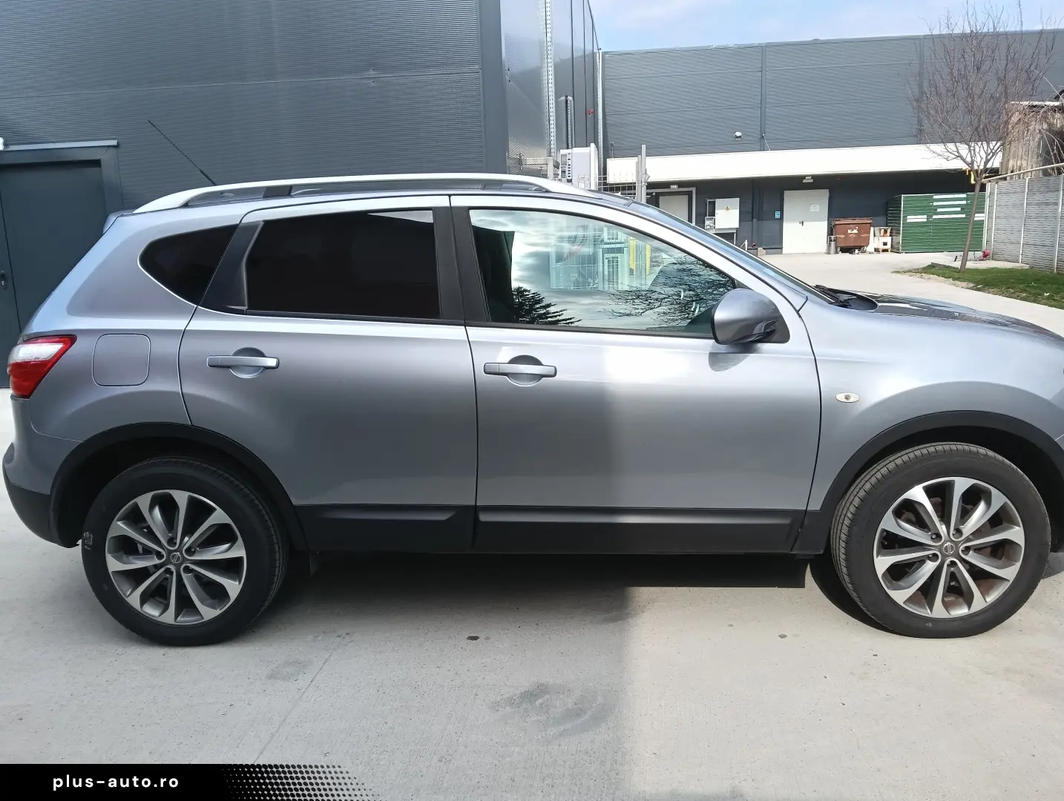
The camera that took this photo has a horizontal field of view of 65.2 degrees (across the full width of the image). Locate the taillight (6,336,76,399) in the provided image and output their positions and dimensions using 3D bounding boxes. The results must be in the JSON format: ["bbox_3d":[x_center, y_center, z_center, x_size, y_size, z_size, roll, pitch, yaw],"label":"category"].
[{"bbox_3d":[-1.727,-0.127,2.939,0.400,0.220,0.280,-1,10,2],"label":"taillight"}]

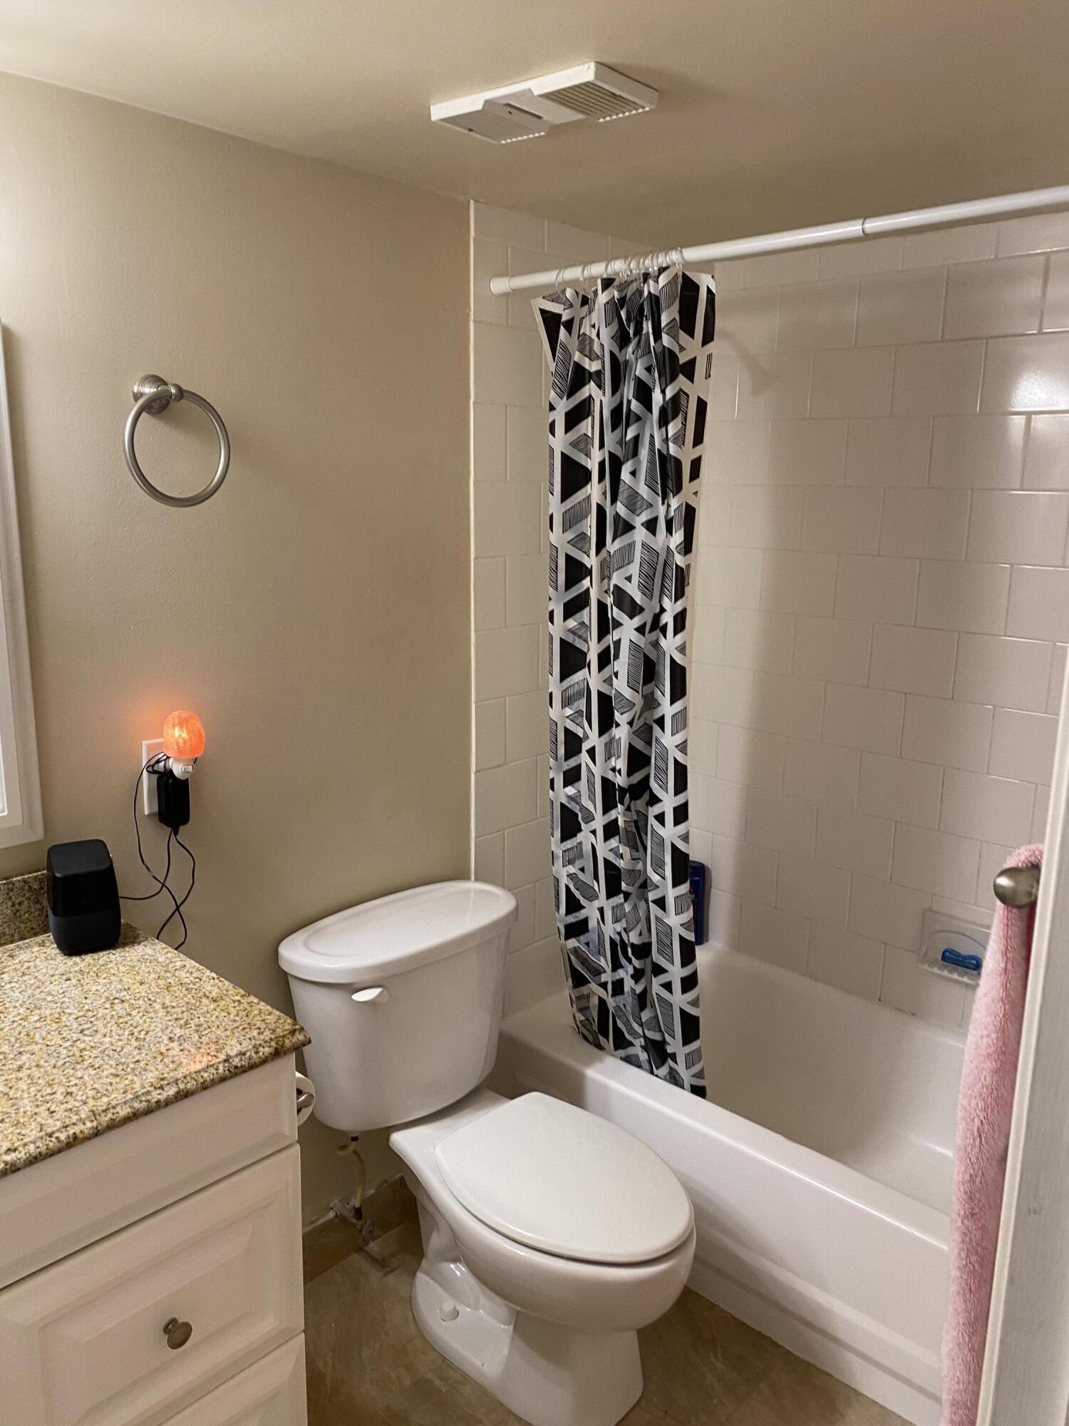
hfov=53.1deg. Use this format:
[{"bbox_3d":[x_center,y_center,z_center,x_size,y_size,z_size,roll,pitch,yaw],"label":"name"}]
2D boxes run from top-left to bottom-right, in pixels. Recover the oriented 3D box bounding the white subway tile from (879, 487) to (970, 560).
[{"bbox_3d":[0.865,-0.419,2.373,0.201,0.152,0.008,13,17,43],"label":"white subway tile"}]

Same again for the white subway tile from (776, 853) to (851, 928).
[{"bbox_3d":[0.699,0.442,2.683,0.197,0.151,0.010,12,17,41],"label":"white subway tile"}]

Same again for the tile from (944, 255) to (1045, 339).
[{"bbox_3d":[0.944,-0.853,2.205,0.201,0.152,0.008,13,17,43],"label":"tile"}]

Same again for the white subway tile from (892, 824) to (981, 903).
[{"bbox_3d":[0.934,0.350,2.491,0.200,0.152,0.010,12,17,42],"label":"white subway tile"}]

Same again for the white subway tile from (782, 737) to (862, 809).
[{"bbox_3d":[0.703,0.145,2.617,0.197,0.151,0.010,12,17,41],"label":"white subway tile"}]

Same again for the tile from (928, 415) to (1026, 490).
[{"bbox_3d":[0.940,-0.553,2.272,0.201,0.152,0.008,13,17,43],"label":"tile"}]

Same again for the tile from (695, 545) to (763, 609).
[{"bbox_3d":[0.505,-0.351,2.760,0.190,0.152,0.010,12,17,42],"label":"tile"}]

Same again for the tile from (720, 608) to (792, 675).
[{"bbox_3d":[0.569,-0.184,2.715,0.201,0.152,0.008,13,17,43],"label":"tile"}]

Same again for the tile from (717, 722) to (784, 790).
[{"bbox_3d":[0.566,0.117,2.784,0.200,0.152,0.010,12,17,41],"label":"tile"}]

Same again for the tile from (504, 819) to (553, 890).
[{"bbox_3d":[0.000,0.323,2.510,0.010,0.152,0.200,12,17,41],"label":"tile"}]

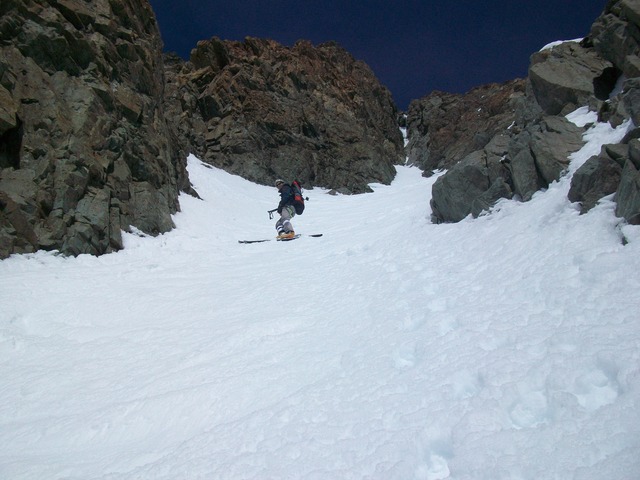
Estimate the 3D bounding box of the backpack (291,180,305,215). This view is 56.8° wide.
[{"bbox_3d":[-0.495,-0.935,13.020,0.270,0.660,0.330,-2,-19,-27],"label":"backpack"}]

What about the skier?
[{"bbox_3d":[-0.747,-0.660,12.800,0.580,1.360,0.580,10,-24,-23],"label":"skier"}]

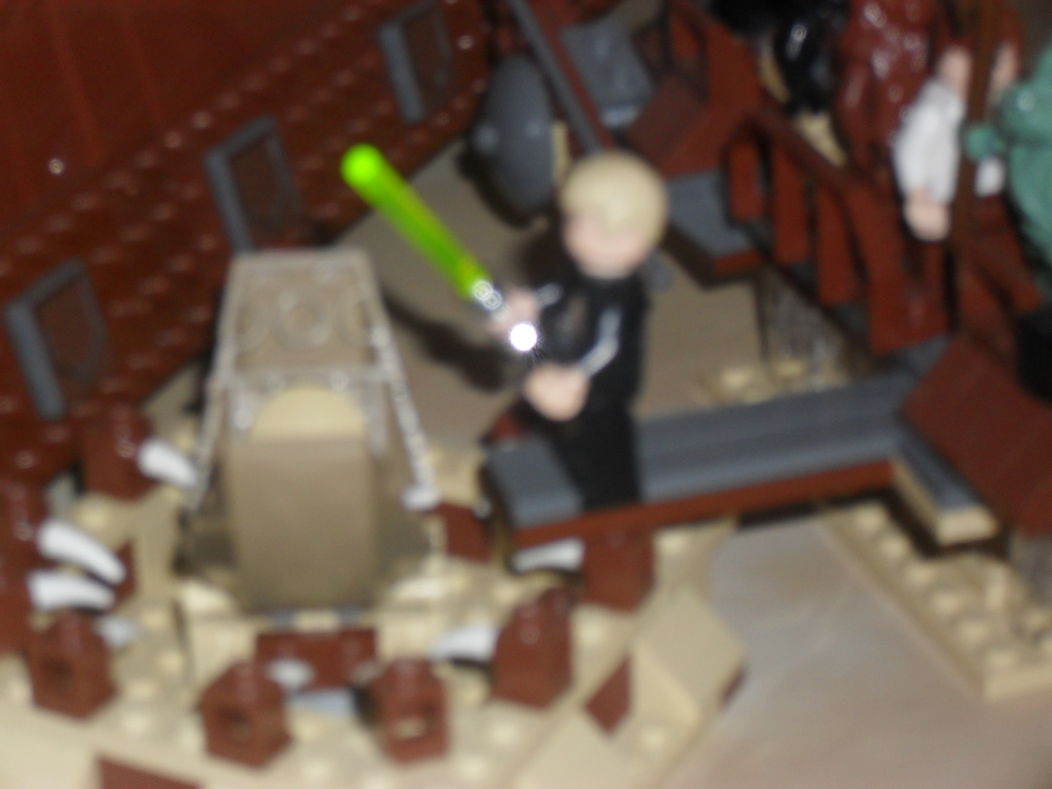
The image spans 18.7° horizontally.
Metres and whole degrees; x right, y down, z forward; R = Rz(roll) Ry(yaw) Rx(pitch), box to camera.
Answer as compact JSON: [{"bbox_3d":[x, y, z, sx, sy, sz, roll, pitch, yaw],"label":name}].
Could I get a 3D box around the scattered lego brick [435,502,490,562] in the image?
[{"bbox_3d":[-0.006,0.017,0.441,0.008,0.009,0.007,12,31,28],"label":"scattered lego brick"}]

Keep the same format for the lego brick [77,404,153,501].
[{"bbox_3d":[-0.059,0.008,0.470,0.008,0.011,0.008,12,31,28],"label":"lego brick"}]

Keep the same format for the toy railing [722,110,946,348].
[{"bbox_3d":[0.041,-0.025,0.430,0.009,0.019,0.048,-11,28,-15],"label":"toy railing"}]

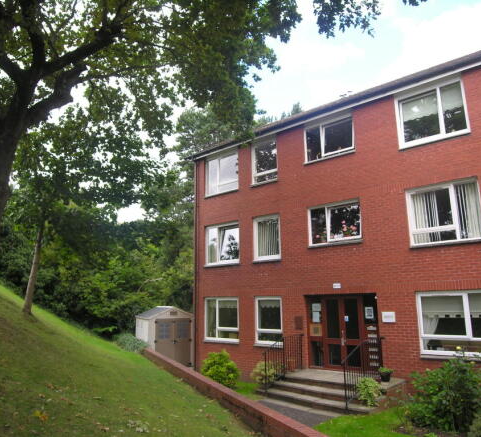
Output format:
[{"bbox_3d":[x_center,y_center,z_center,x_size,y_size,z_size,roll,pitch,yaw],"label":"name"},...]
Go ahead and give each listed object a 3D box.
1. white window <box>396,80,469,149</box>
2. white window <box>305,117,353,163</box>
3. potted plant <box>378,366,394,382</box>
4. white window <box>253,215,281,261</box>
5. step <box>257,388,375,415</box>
[{"bbox_3d":[4.961,-2.670,10.482,1.612,1.430,0.120,-11,-16,38],"label":"white window"},{"bbox_3d":[2.716,-2.401,12.325,1.610,1.134,0.120,-11,-16,38],"label":"white window"},{"bbox_3d":[3.505,3.738,9.768,0.360,0.350,0.360,-11,-16,39],"label":"potted plant"},{"bbox_3d":[0.864,0.643,13.243,1.073,1.436,0.150,-11,-16,39],"label":"white window"},{"bbox_3d":[1.597,4.136,9.136,2.950,0.135,0.420,-11,-16,39],"label":"step"}]

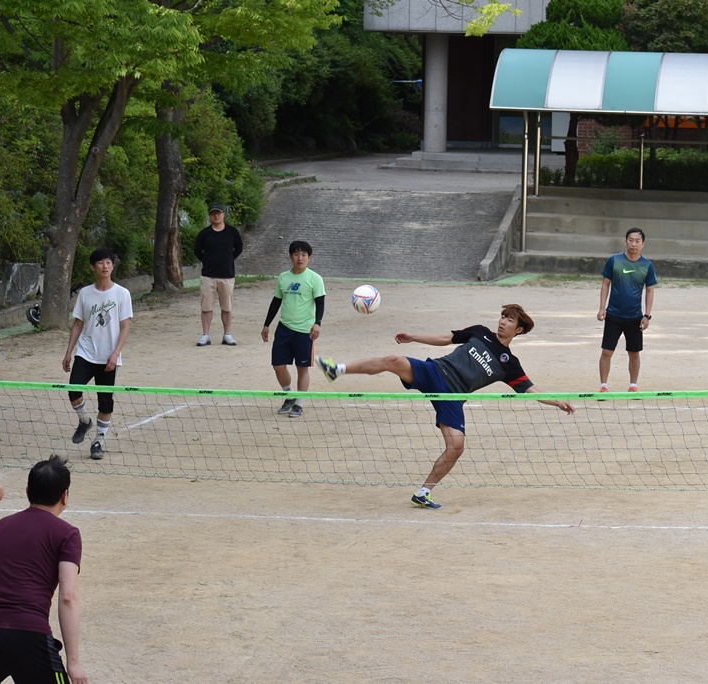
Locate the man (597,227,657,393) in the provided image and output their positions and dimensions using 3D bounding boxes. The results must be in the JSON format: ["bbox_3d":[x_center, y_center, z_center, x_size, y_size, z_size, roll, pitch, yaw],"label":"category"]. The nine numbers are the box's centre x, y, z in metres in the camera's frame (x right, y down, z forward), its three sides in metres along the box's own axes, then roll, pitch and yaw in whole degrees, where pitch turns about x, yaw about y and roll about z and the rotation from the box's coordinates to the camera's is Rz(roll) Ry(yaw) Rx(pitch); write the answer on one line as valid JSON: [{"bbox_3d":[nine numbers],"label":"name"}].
[{"bbox_3d":[2.773,-0.291,30.300,0.610,1.720,0.360,1,5,5],"label":"man"}]

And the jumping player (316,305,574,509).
[{"bbox_3d":[0.680,0.483,22.200,1.850,1.510,0.850,2,5,19],"label":"jumping player"}]

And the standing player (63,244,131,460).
[{"bbox_3d":[-2.167,0.110,25.350,0.620,1.770,0.550,0,5,-3],"label":"standing player"}]

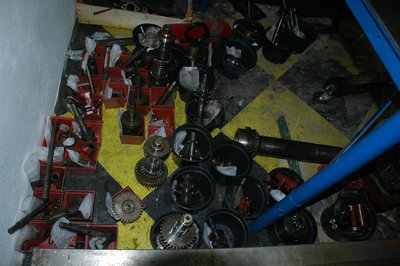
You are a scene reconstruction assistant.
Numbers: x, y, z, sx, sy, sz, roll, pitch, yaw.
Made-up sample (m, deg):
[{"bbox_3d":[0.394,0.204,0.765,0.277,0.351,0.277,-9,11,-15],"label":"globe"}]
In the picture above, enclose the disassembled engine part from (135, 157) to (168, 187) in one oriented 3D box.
[{"bbox_3d":[-0.228,0.184,1.442,0.163,0.090,0.163,7,57,-10],"label":"disassembled engine part"}]

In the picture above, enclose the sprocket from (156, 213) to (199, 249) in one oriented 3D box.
[{"bbox_3d":[-0.118,0.573,1.729,0.220,0.380,0.220,6,59,-10],"label":"sprocket"}]

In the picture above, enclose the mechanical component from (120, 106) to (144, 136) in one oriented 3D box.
[{"bbox_3d":[-0.321,-0.057,1.444,0.104,0.279,0.104,7,57,-12],"label":"mechanical component"}]

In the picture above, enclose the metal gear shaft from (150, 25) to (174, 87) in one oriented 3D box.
[{"bbox_3d":[-0.193,-0.407,1.617,0.118,0.428,0.118,24,55,0],"label":"metal gear shaft"}]

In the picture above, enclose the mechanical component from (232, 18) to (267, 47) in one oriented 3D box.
[{"bbox_3d":[0.461,-0.960,2.953,0.300,0.220,0.300,4,60,-8],"label":"mechanical component"}]

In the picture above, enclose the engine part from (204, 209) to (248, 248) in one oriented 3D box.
[{"bbox_3d":[0.094,0.449,1.312,0.200,0.163,0.200,7,57,-10],"label":"engine part"}]

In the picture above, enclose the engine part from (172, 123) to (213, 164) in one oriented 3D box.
[{"bbox_3d":[-0.049,0.089,1.503,0.207,0.163,0.207,7,57,-10],"label":"engine part"}]

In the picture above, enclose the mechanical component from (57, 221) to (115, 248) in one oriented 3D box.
[{"bbox_3d":[-0.685,0.606,1.825,0.360,0.120,0.120,24,56,-24],"label":"mechanical component"}]

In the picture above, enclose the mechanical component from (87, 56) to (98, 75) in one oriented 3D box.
[{"bbox_3d":[-0.603,-0.378,1.675,0.066,0.103,0.066,7,57,-10],"label":"mechanical component"}]

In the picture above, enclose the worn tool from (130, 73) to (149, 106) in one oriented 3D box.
[{"bbox_3d":[-0.321,-0.236,1.595,0.110,0.207,0.110,7,57,-10],"label":"worn tool"}]

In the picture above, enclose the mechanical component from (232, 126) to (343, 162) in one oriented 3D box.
[{"bbox_3d":[0.787,0.128,2.411,0.983,0.190,0.190,10,59,-4],"label":"mechanical component"}]

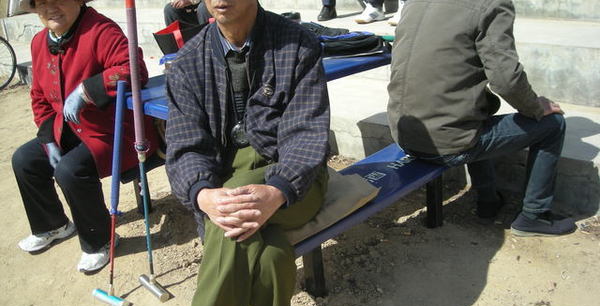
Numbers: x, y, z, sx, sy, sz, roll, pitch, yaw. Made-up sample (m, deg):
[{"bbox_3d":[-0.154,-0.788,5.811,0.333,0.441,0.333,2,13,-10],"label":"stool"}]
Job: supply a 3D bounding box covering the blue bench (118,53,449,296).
[{"bbox_3d":[-0.080,-0.034,2.576,1.371,0.669,1.284,13,25,43],"label":"blue bench"}]

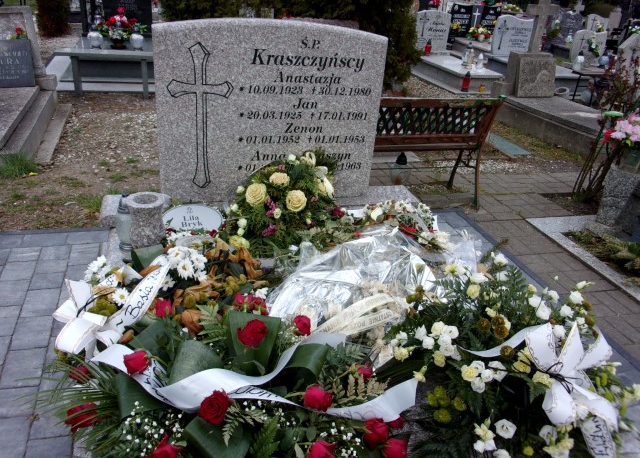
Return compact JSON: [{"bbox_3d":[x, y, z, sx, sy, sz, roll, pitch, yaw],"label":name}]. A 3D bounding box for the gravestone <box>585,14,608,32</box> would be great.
[{"bbox_3d":[6.185,-4.514,11.539,0.580,0.600,0.150,-5,29,-16],"label":"gravestone"}]

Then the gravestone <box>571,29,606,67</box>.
[{"bbox_3d":[4.872,-3.275,9.394,0.650,0.640,0.160,-5,29,-16],"label":"gravestone"}]

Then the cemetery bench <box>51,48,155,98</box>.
[{"bbox_3d":[-2.054,-1.532,5.100,1.020,0.420,0.340,-4,28,-17],"label":"cemetery bench"}]

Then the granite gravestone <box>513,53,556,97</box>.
[{"bbox_3d":[2.559,-1.840,6.205,0.540,0.470,0.320,-5,29,-16],"label":"granite gravestone"}]

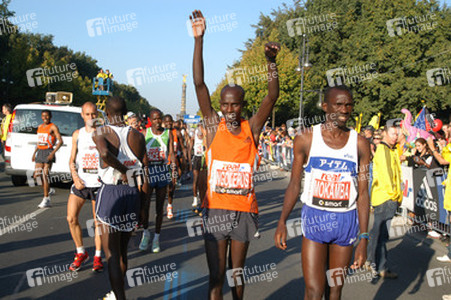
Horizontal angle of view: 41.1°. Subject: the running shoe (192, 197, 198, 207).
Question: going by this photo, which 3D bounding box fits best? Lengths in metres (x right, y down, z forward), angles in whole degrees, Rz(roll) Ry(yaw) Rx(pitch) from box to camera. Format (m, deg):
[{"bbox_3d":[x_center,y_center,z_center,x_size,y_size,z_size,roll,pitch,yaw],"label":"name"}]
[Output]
[{"bbox_3d":[-0.595,1.038,11.927,0.100,0.130,0.270,3,2,0],"label":"running shoe"}]

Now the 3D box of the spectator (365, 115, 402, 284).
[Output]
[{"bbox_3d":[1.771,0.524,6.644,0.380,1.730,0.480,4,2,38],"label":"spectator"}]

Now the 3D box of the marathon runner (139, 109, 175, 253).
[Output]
[{"bbox_3d":[-0.841,0.369,7.477,0.470,1.750,0.400,2,2,-3],"label":"marathon runner"}]

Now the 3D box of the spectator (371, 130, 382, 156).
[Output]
[{"bbox_3d":[3.326,0.419,12.972,0.500,1.660,0.400,4,2,33],"label":"spectator"}]

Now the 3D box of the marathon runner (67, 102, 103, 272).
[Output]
[{"bbox_3d":[-1.432,0.379,6.378,0.460,1.750,0.420,2,2,-3],"label":"marathon runner"}]

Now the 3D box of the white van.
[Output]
[{"bbox_3d":[-4.181,-0.155,16.159,1.920,1.920,4.800,2,2,-4],"label":"white van"}]

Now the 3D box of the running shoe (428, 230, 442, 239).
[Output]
[{"bbox_3d":[3.299,1.311,9.454,0.100,0.110,0.280,2,2,-14],"label":"running shoe"}]

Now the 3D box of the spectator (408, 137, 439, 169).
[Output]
[{"bbox_3d":[3.396,0.565,10.174,0.500,1.560,0.500,1,2,-37],"label":"spectator"}]

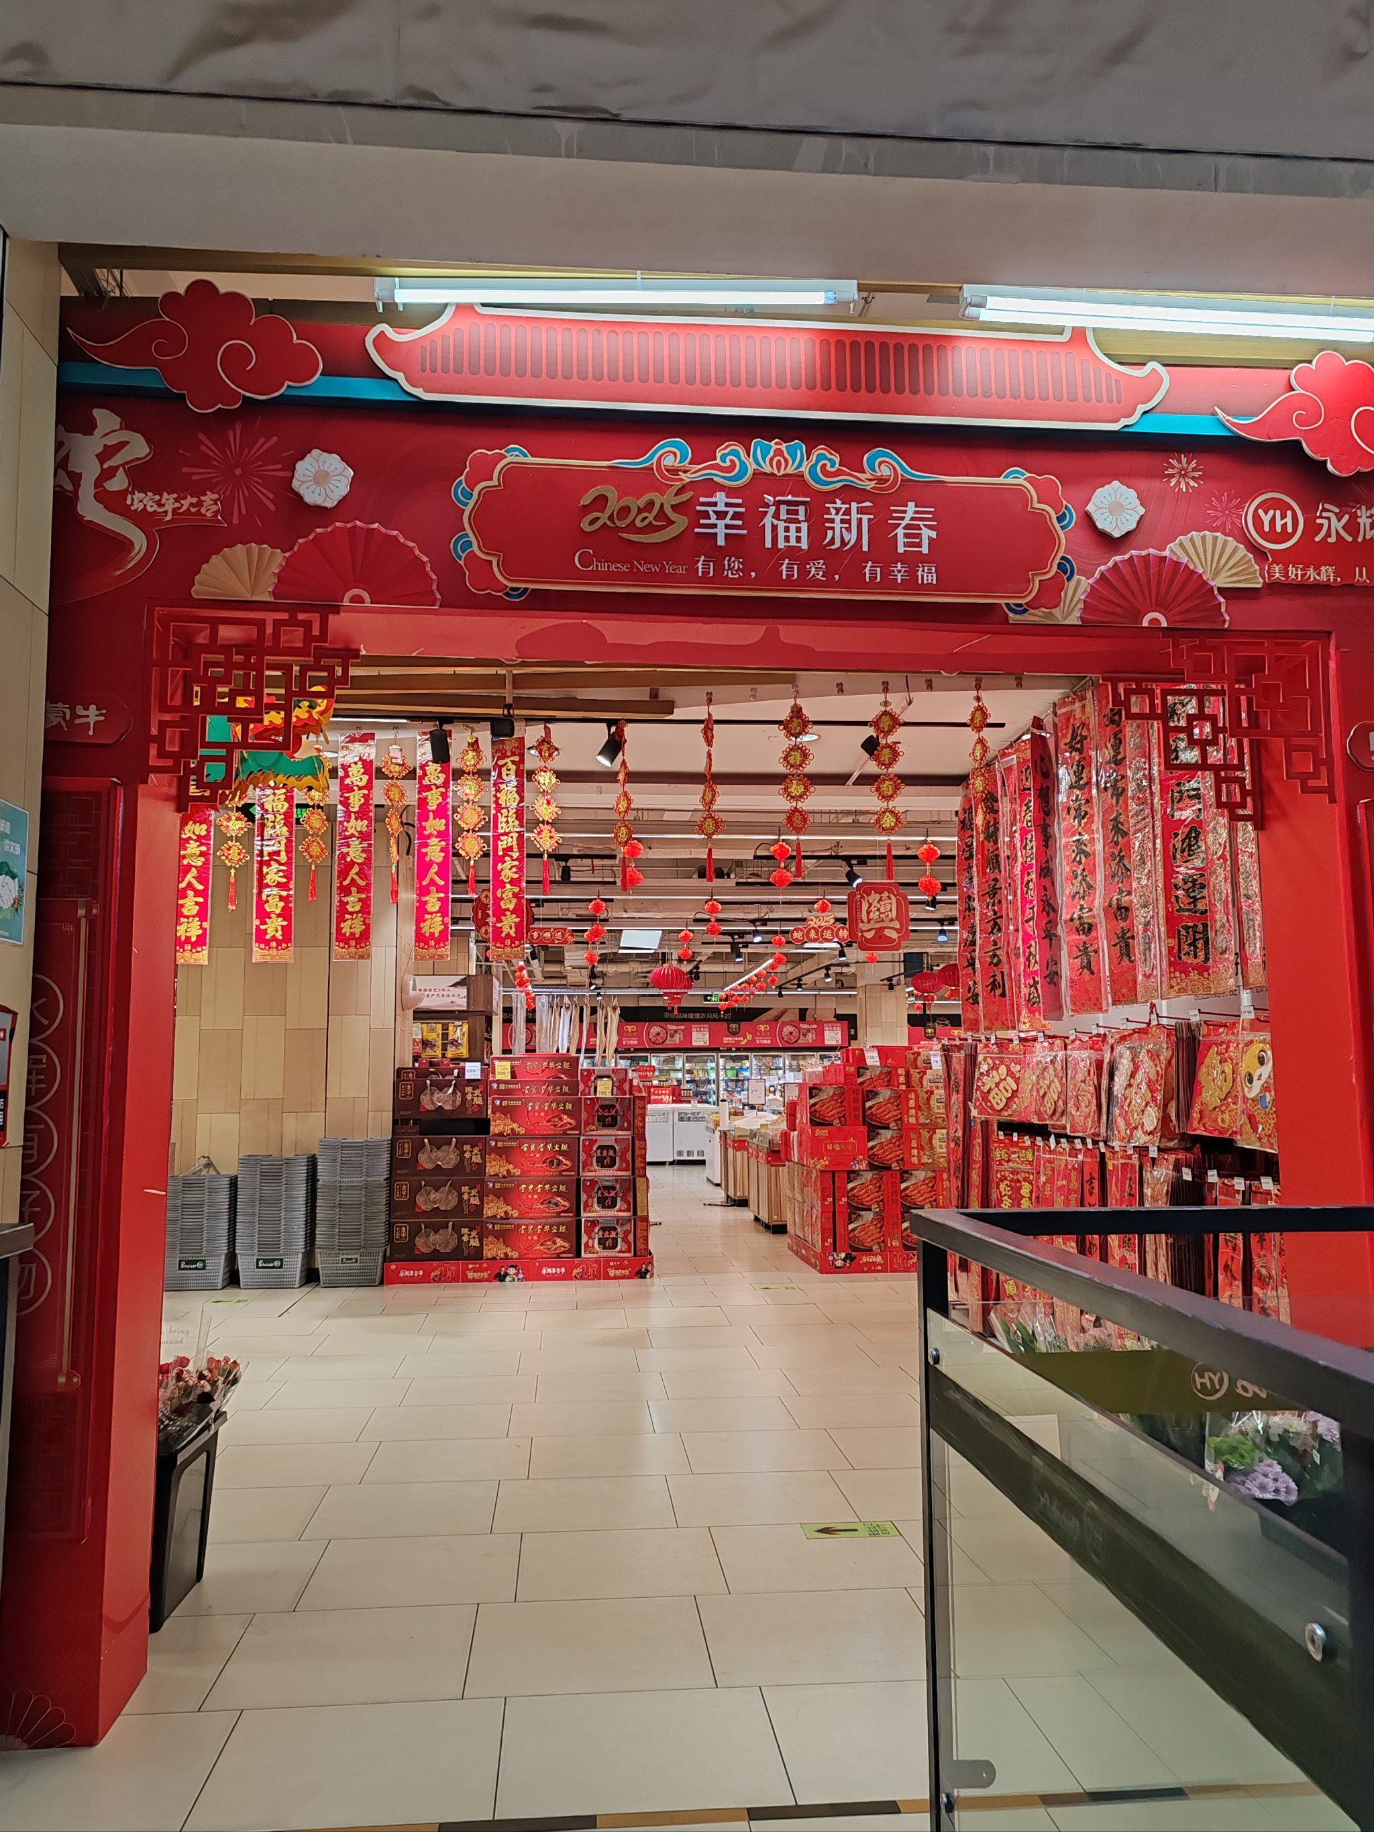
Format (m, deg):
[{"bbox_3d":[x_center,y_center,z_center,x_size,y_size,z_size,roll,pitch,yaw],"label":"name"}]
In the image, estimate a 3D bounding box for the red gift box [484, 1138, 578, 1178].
[{"bbox_3d":[-1.121,1.760,10.423,0.673,0.287,0.130,0,-6,-5],"label":"red gift box"}]

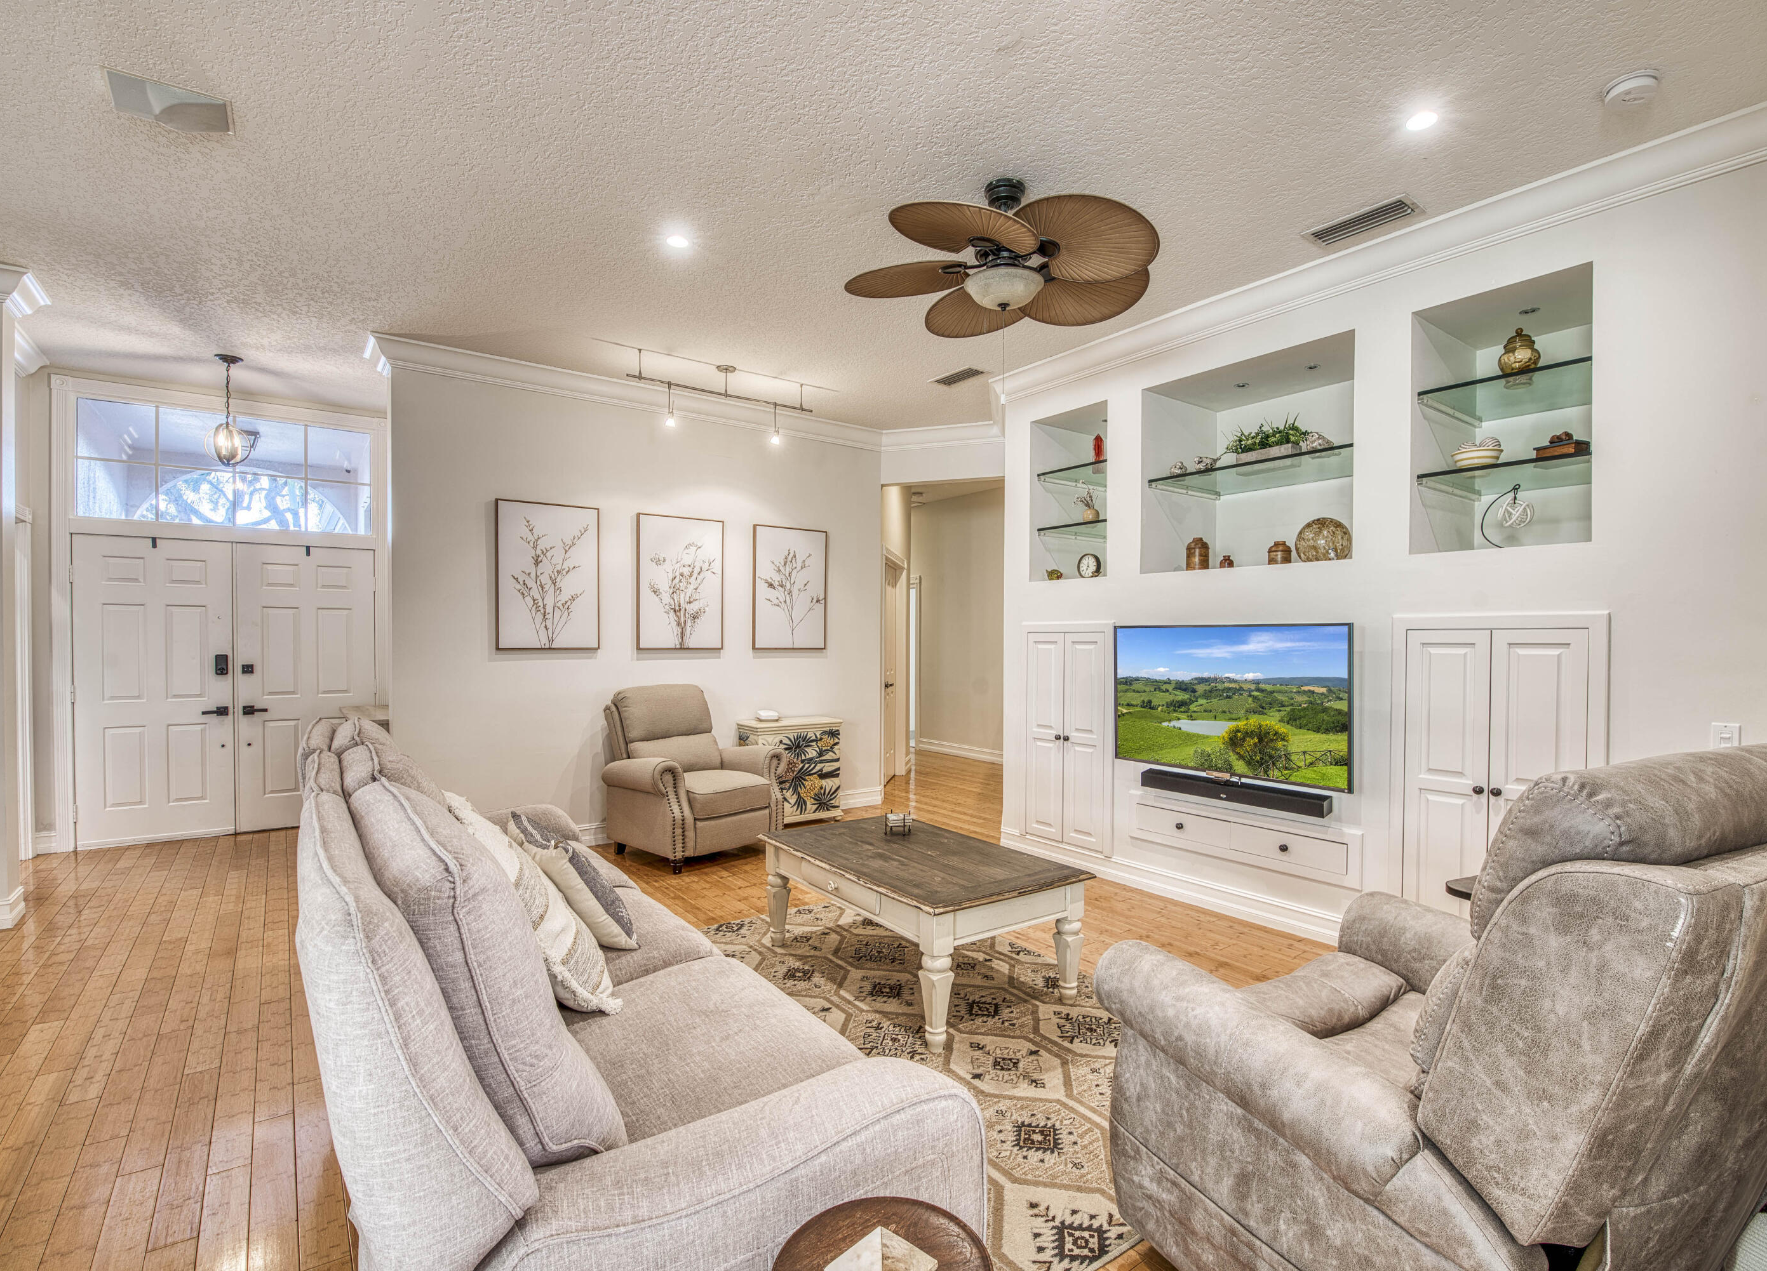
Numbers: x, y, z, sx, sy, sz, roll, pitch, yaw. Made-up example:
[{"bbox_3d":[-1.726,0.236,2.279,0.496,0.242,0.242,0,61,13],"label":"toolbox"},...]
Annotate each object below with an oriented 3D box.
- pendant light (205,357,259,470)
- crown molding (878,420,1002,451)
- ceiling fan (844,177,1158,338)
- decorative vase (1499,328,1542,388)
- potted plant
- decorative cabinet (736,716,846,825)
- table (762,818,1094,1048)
[{"bbox_3d":[-3.903,-1.339,4.748,0.260,0.650,0.260,0,0,-36],"label":"pendant light"},{"bbox_3d":[0.430,-1.568,6.277,1.013,0.134,0.149,0,0,18],"label":"crown molding"},{"bbox_3d":[0.452,-1.427,2.942,1.180,0.450,1.180,0,0,0],"label":"ceiling fan"},{"bbox_3d":[2.661,-1.172,3.326,0.145,0.250,0.145,0,0,-36],"label":"decorative vase"},{"bbox_3d":[1.984,-0.977,4.129,0.169,0.233,0.387,0,0,-38],"label":"potted plant"},{"bbox_3d":[-0.683,1.018,5.837,0.695,0.750,0.338,0,0,-35],"label":"decorative cabinet"},{"bbox_3d":[0.122,1.155,3.328,0.794,0.486,1.270,0,0,-35],"label":"table"}]

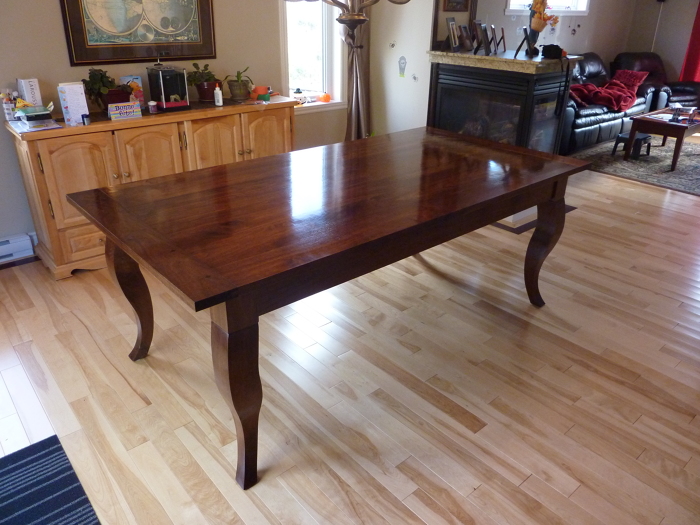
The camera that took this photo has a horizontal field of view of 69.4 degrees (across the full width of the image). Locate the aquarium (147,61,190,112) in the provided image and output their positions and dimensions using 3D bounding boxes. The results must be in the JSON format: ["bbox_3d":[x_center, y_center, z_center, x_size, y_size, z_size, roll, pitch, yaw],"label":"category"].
[{"bbox_3d":[-1.118,-1.095,3.143,0.180,0.280,0.190,-20,33,-38],"label":"aquarium"}]

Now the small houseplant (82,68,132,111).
[{"bbox_3d":[-1.442,-1.025,3.012,0.260,0.250,0.220,-20,33,-38],"label":"small houseplant"}]

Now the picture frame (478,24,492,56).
[{"bbox_3d":[1.005,-1.640,3.734,0.030,0.240,0.180,-4,21,28],"label":"picture frame"}]

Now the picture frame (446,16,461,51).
[{"bbox_3d":[0.822,-1.807,4.016,0.030,0.280,0.200,1,20,39],"label":"picture frame"}]

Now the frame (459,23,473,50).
[{"bbox_3d":[0.975,-1.888,4.248,0.030,0.235,0.180,2,20,41],"label":"frame"}]

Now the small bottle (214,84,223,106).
[{"bbox_3d":[-0.865,-1.099,3.312,0.053,0.142,0.038,-3,26,-9],"label":"small bottle"}]

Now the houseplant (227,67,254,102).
[{"bbox_3d":[-0.770,-1.259,3.557,0.180,0.225,0.170,1,26,-1],"label":"houseplant"}]

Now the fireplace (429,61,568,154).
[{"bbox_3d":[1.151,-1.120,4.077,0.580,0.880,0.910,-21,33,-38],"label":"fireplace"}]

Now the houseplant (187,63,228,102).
[{"bbox_3d":[-0.973,-1.220,3.426,0.240,0.250,0.210,-20,33,-38],"label":"houseplant"}]

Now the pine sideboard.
[{"bbox_3d":[-1.178,-0.585,3.353,1.720,0.842,0.465,-20,33,-38],"label":"pine sideboard"}]

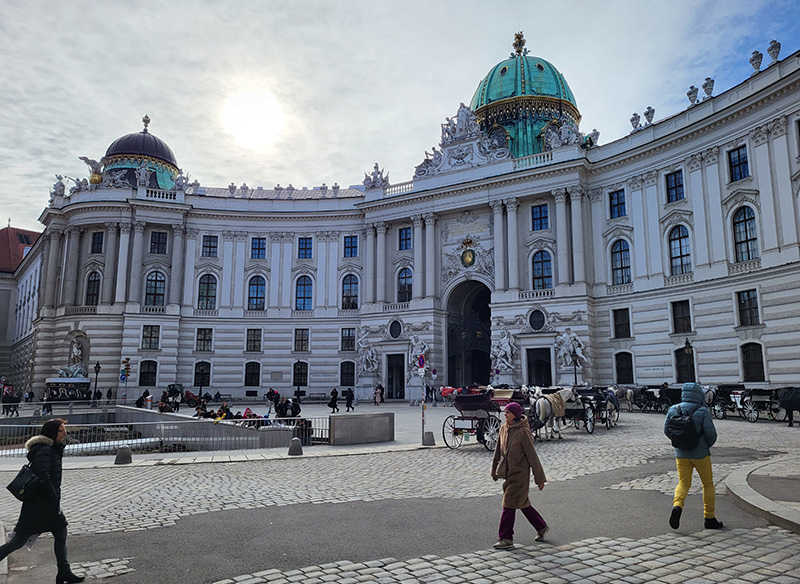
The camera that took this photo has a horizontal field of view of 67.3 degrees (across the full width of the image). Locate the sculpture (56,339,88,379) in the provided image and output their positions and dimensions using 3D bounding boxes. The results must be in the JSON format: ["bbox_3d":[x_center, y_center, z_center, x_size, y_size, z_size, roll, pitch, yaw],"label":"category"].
[{"bbox_3d":[-33.438,6.758,61.167,2.800,4.050,2.000,-1,-10,9],"label":"sculpture"}]

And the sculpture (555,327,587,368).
[{"bbox_3d":[14.742,4.799,51.955,2.500,3.600,1.600,-6,-11,32],"label":"sculpture"}]

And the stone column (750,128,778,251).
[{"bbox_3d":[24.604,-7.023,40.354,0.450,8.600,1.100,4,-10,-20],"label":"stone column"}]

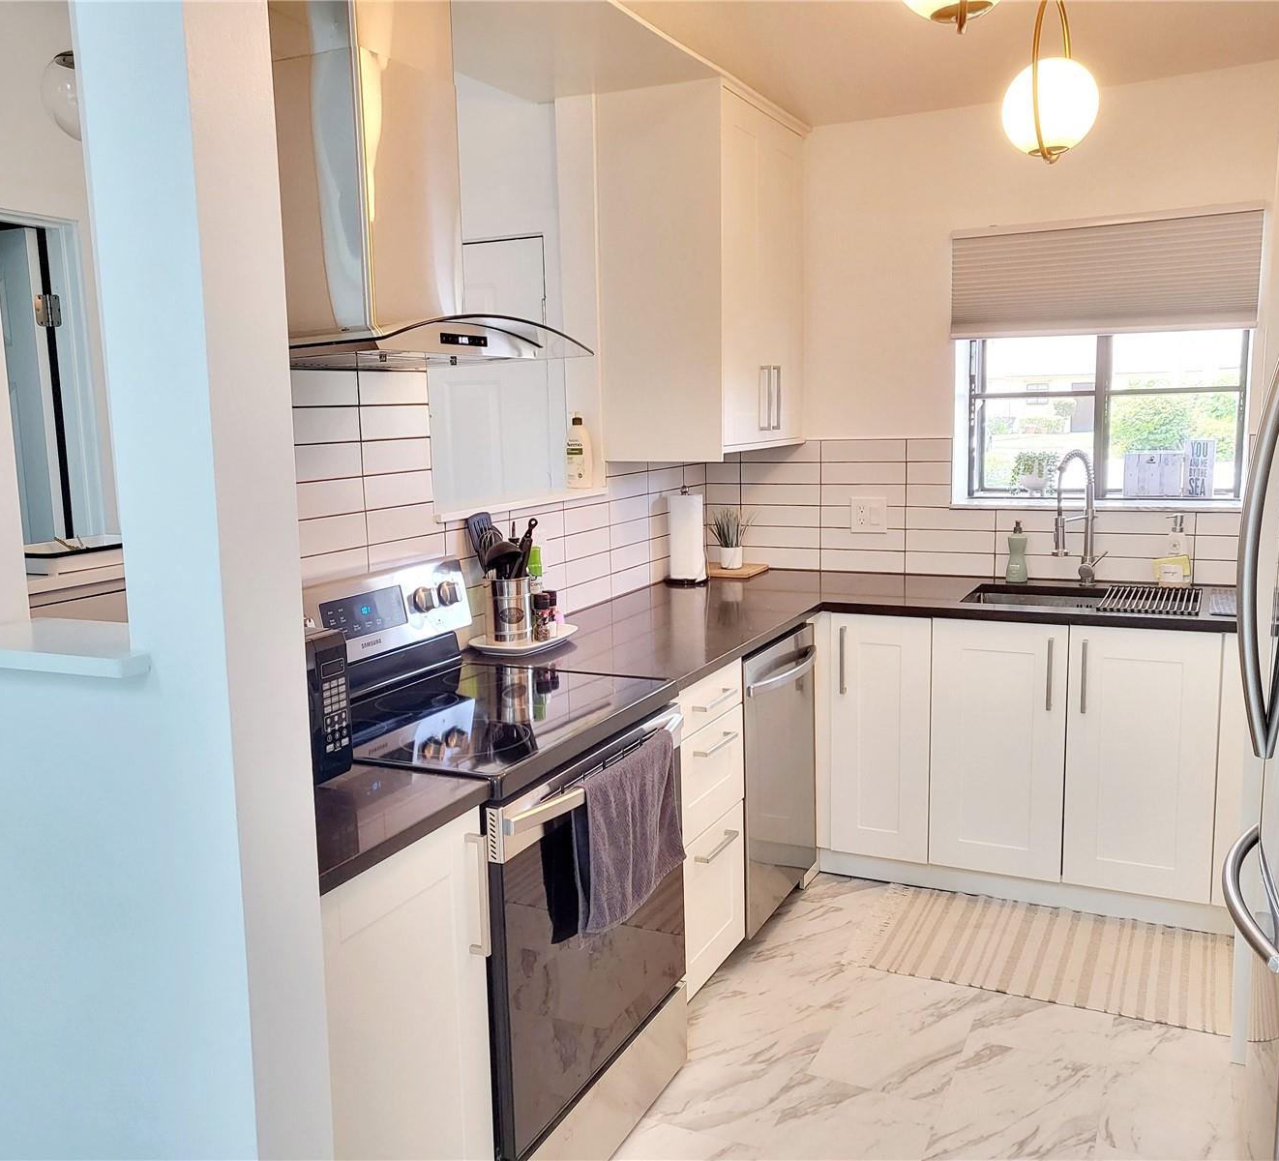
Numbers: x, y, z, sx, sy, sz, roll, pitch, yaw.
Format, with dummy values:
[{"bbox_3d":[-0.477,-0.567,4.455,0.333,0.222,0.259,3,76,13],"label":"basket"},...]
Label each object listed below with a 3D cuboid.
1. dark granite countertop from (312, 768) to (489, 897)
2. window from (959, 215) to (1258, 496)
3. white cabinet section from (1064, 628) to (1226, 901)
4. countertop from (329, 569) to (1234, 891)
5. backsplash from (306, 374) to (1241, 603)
[{"bbox_3d":[-0.625,0.368,1.833,0.650,0.030,0.400,3,9,25],"label":"dark granite countertop"},{"bbox_3d":[1.500,-0.697,3.815,0.915,0.890,0.170,3,9,25],"label":"window"},{"bbox_3d":[1.495,0.475,3.448,0.382,0.760,0.500,2,9,26],"label":"white cabinet section"},{"bbox_3d":[0.453,0.210,2.723,1.840,0.032,2.950,3,9,25],"label":"countertop"},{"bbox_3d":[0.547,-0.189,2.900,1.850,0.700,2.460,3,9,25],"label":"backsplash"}]

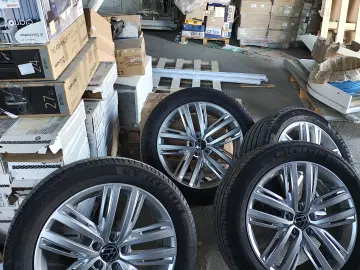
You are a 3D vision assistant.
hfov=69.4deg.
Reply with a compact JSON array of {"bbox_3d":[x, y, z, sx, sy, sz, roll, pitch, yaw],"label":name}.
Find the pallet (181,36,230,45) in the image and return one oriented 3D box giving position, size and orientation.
[{"bbox_3d":[0.477,-1.867,4.828,0.830,0.120,0.950,4,35,3],"label":"pallet"}]

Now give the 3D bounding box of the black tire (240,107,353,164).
[{"bbox_3d":[0.684,0.201,1.493,0.715,0.237,0.715,-21,83,-29],"label":"black tire"}]

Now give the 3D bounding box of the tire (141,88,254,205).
[{"bbox_3d":[0.116,0.069,1.620,0.715,0.715,0.237,-3,-6,-7],"label":"tire"}]

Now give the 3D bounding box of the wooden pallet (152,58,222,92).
[{"bbox_3d":[-0.063,-0.694,3.149,1.100,0.120,0.950,3,35,3],"label":"wooden pallet"}]

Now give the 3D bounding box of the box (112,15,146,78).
[{"bbox_3d":[-0.432,-0.762,2.226,0.250,0.380,0.360,-2,35,-6],"label":"box"}]

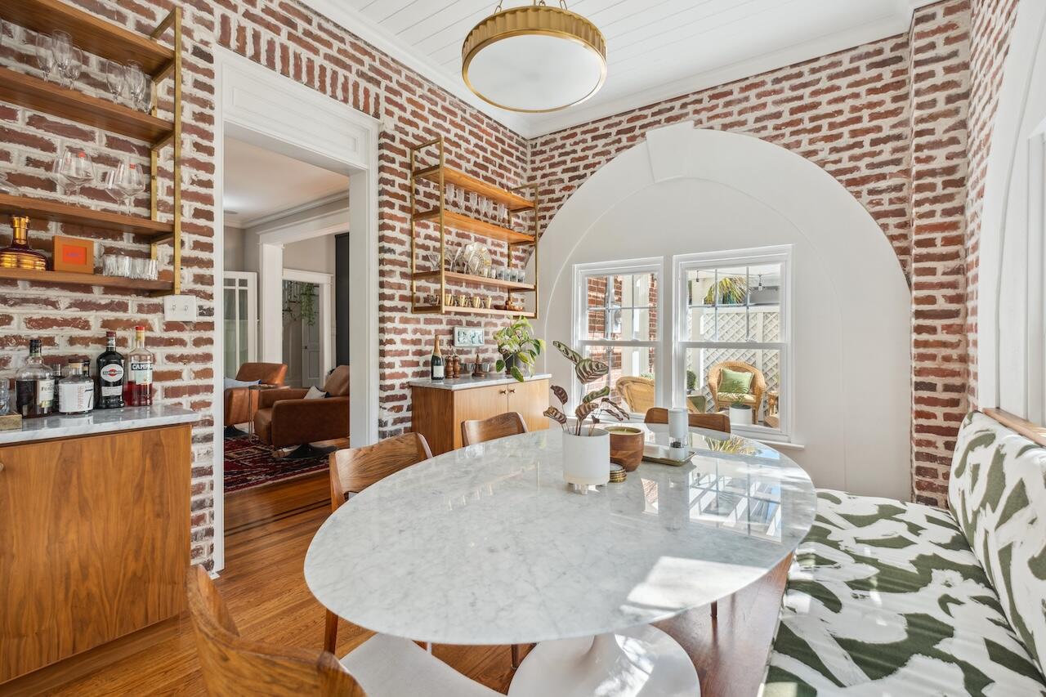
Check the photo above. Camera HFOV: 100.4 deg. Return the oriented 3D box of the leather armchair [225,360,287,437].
[{"bbox_3d":[-3.620,0.630,5.450,0.800,0.870,0.840,0,1,22],"label":"leather armchair"}]

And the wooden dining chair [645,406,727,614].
[{"bbox_3d":[0.760,0.710,2.130,0.480,0.770,0.520,0,1,37],"label":"wooden dining chair"}]

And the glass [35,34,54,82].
[{"bbox_3d":[-1.689,-1.000,1.539,0.055,0.200,0.055,1,1,38],"label":"glass"}]

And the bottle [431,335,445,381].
[{"bbox_3d":[-0.592,0.060,3.020,0.088,0.303,0.088,0,1,-23],"label":"bottle"}]

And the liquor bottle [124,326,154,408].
[{"bbox_3d":[-1.545,0.072,1.750,0.082,0.313,0.082,0,1,32],"label":"liquor bottle"}]

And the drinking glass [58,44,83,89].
[{"bbox_3d":[-1.600,-0.975,1.550,0.064,0.180,0.064,0,1,38],"label":"drinking glass"}]

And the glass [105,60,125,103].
[{"bbox_3d":[-1.530,-0.980,1.634,0.058,0.195,0.058,0,1,38],"label":"glass"}]

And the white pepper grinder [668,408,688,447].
[{"bbox_3d":[0.647,0.331,1.815,0.077,0.152,0.077,1,1,37],"label":"white pepper grinder"}]

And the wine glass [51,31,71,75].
[{"bbox_3d":[-1.701,-1.044,1.609,0.062,0.230,0.062,1,1,37],"label":"wine glass"}]

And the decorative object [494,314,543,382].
[{"bbox_3d":[-0.030,0.000,3.500,0.360,0.500,0.370,0,1,0],"label":"decorative object"}]

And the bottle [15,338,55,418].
[{"bbox_3d":[-1.755,0.107,1.570,0.088,0.282,0.090,0,1,6],"label":"bottle"}]

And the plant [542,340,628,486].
[{"bbox_3d":[0.192,0.203,1.320,0.260,0.455,0.230,0,1,0],"label":"plant"}]

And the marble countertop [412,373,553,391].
[{"bbox_3d":[-0.270,0.238,3.316,0.470,0.026,1.170,1,1,37],"label":"marble countertop"}]

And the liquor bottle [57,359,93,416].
[{"bbox_3d":[-1.734,0.147,1.693,0.093,0.205,0.093,1,1,37],"label":"liquor bottle"}]

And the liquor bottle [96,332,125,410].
[{"bbox_3d":[-1.746,0.089,1.845,0.085,0.315,0.085,1,1,37],"label":"liquor bottle"}]

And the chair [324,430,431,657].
[{"bbox_3d":[-0.368,0.757,1.575,0.540,0.770,0.470,1,1,37],"label":"chair"}]

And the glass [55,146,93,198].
[{"bbox_3d":[-1.705,-0.629,1.665,0.097,0.232,0.097,1,1,37],"label":"glass"}]

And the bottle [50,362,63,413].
[{"bbox_3d":[-1.841,0.152,1.723,0.055,0.192,0.055,1,1,37],"label":"bottle"}]

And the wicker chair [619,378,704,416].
[{"bbox_3d":[1.410,0.610,4.500,0.800,0.820,0.740,0,1,30],"label":"wicker chair"}]

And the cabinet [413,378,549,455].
[{"bbox_3d":[-0.280,0.679,3.330,0.450,0.856,1.130,1,1,37],"label":"cabinet"}]

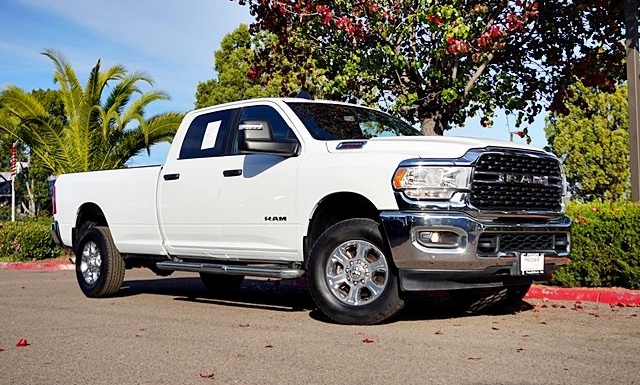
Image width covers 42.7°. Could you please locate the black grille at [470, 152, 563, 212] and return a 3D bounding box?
[{"bbox_3d":[1.520,-0.073,6.208,1.170,0.460,0.140,1,-4,-41],"label":"black grille"}]

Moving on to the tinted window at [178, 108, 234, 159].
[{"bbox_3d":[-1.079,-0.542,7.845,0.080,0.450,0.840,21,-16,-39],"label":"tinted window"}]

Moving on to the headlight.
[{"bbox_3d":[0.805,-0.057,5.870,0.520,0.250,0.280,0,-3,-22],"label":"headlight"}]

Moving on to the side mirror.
[{"bbox_3d":[-0.432,-0.419,6.712,0.420,0.310,0.280,1,-4,-41],"label":"side mirror"}]

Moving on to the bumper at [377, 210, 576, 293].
[{"bbox_3d":[1.391,0.432,6.341,2.040,0.570,0.630,1,-4,-41],"label":"bumper"}]

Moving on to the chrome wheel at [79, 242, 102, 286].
[{"bbox_3d":[-2.579,0.820,9.511,0.180,0.495,0.495,1,-4,-41],"label":"chrome wheel"}]

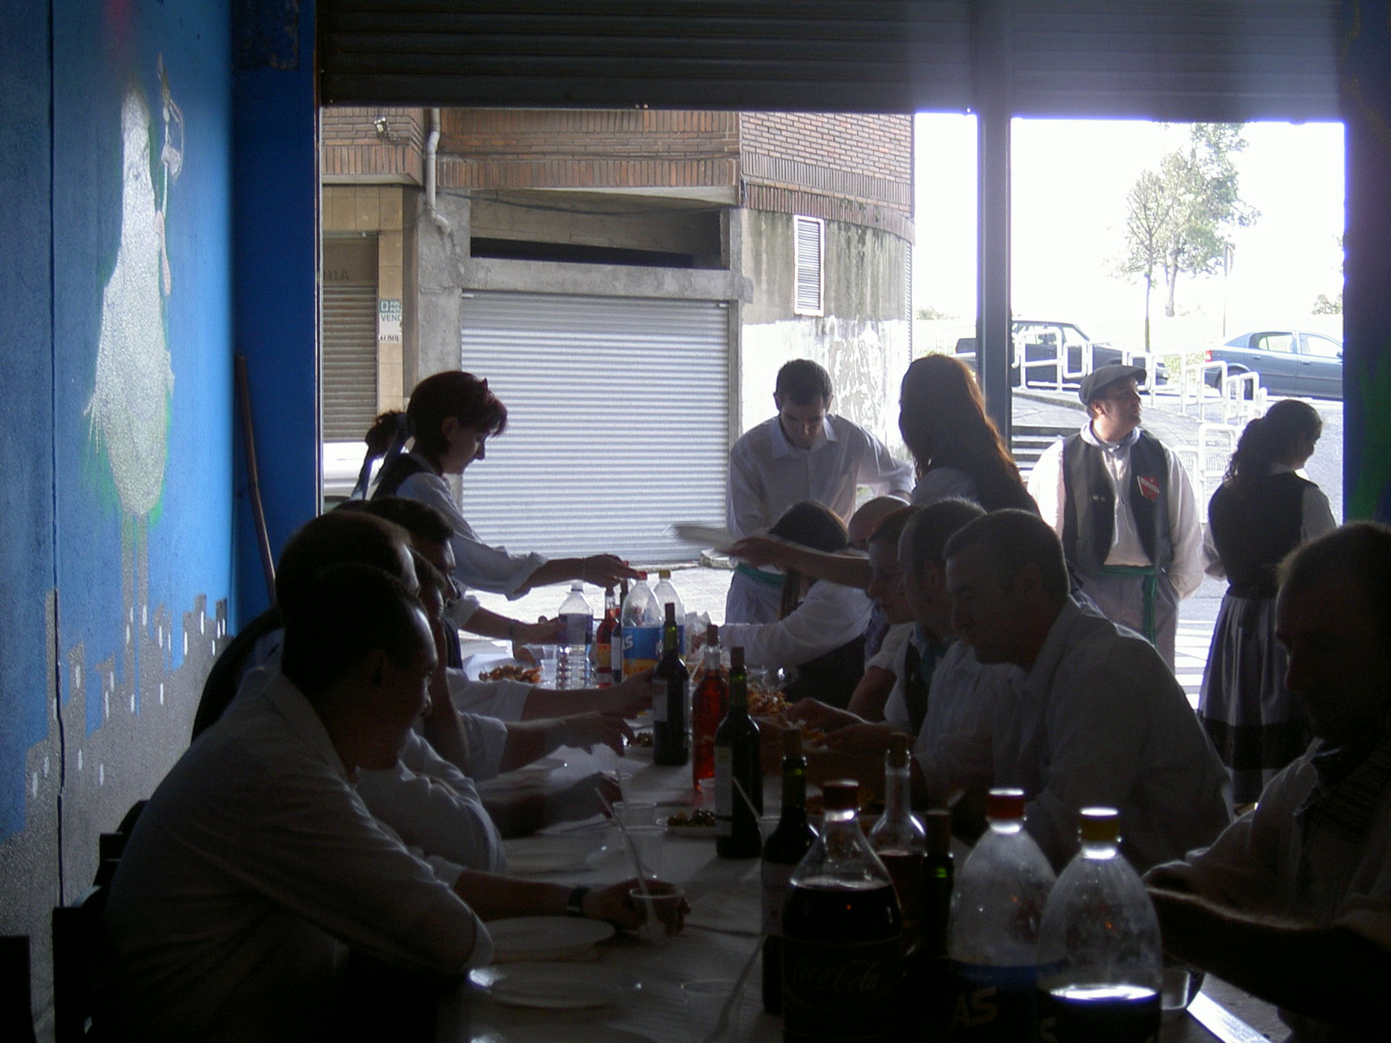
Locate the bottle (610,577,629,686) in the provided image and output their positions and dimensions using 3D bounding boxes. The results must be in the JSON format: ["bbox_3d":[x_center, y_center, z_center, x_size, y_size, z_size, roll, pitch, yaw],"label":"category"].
[{"bbox_3d":[-0.192,0.315,6.034,0.075,0.318,0.075,0,2,0],"label":"bottle"}]

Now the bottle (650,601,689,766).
[{"bbox_3d":[-0.053,0.343,4.713,0.075,0.336,0.075,0,2,0],"label":"bottle"}]

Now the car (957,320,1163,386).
[{"bbox_3d":[7.363,-3.315,44.500,4.250,1.570,1.720,3,2,6],"label":"car"}]

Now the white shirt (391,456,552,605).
[{"bbox_3d":[-0.588,0.056,5.655,0.430,0.480,0.440,-1,2,-14],"label":"white shirt"}]

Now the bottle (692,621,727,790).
[{"bbox_3d":[0.033,0.363,4.374,0.075,0.316,0.075,0,2,0],"label":"bottle"}]

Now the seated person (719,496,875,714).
[{"bbox_3d":[0.286,0.587,5.520,0.640,1.265,0.500,0,2,-6],"label":"seated person"}]

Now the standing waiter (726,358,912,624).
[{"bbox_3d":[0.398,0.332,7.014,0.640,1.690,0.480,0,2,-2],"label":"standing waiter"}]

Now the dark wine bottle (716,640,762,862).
[{"bbox_3d":[0.070,0.365,3.535,0.075,0.333,0.075,0,2,0],"label":"dark wine bottle"}]

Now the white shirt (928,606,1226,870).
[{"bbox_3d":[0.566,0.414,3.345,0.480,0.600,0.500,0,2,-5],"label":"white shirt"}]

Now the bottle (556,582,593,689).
[{"bbox_3d":[-0.307,0.319,5.664,0.090,0.318,0.090,0,2,0],"label":"bottle"}]

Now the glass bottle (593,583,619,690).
[{"bbox_3d":[-0.230,0.319,5.963,0.074,0.305,0.074,0,2,0],"label":"glass bottle"}]

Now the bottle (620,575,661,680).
[{"bbox_3d":[-0.141,0.301,5.885,0.107,0.330,0.107,0,2,0],"label":"bottle"}]

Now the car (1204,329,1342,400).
[{"bbox_3d":[12.025,-2.977,43.400,4.280,1.420,1.710,5,3,14],"label":"car"}]

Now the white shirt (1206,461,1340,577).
[{"bbox_3d":[2.242,0.011,8.620,0.470,0.460,0.290,1,2,27],"label":"white shirt"}]

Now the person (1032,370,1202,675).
[{"bbox_3d":[1.562,0.283,8.200,0.630,1.722,0.360,0,2,7],"label":"person"}]

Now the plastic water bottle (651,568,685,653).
[{"bbox_3d":[-0.083,0.301,6.113,0.108,0.330,0.108,0,2,0],"label":"plastic water bottle"}]

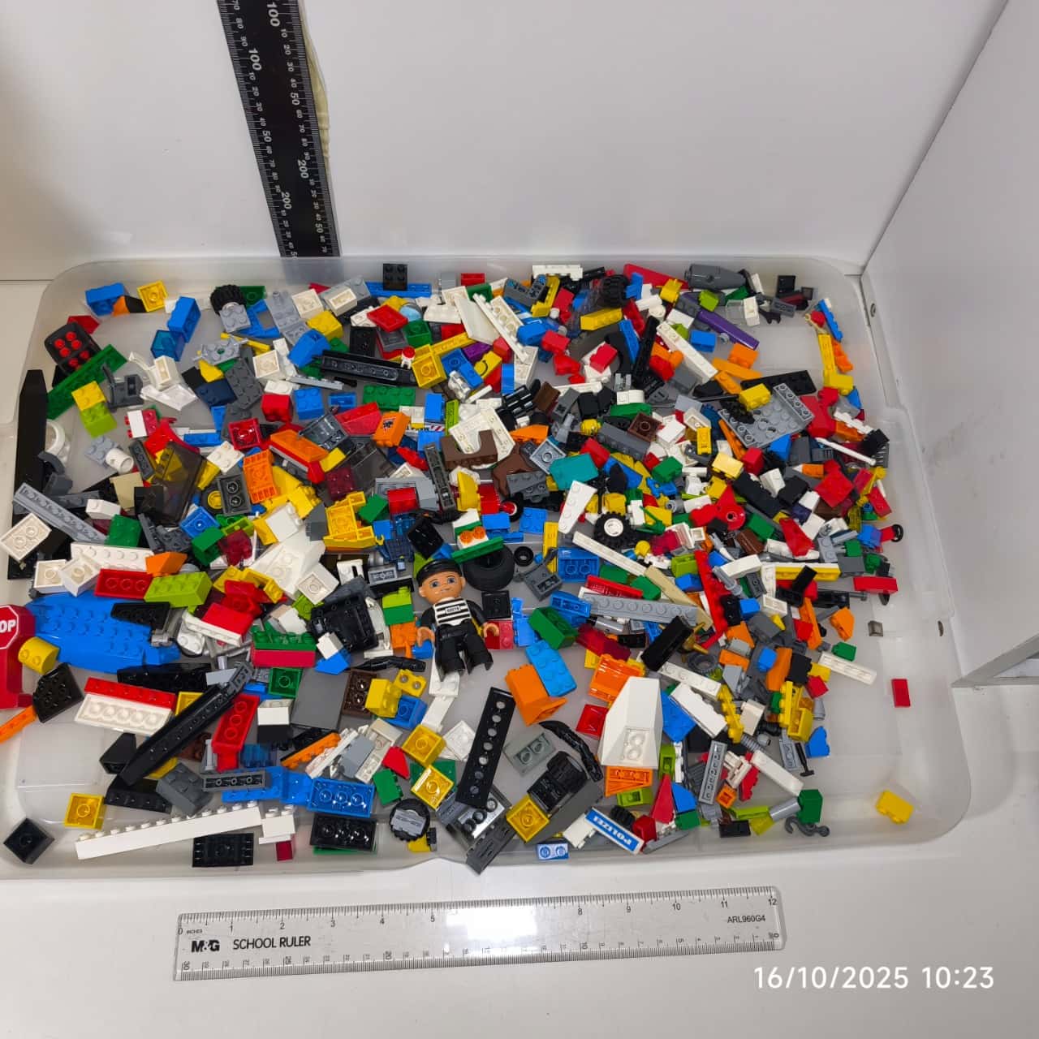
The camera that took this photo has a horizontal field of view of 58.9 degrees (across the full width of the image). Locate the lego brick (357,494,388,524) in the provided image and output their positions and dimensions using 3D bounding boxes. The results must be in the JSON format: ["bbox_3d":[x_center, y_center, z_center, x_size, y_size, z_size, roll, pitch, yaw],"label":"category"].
[{"bbox_3d":[-0.087,-0.006,0.545,0.011,0.010,0.016,36,71,9],"label":"lego brick"}]

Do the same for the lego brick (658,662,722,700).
[{"bbox_3d":[0.097,0.092,0.522,0.032,0.011,0.008,21,63,14],"label":"lego brick"}]

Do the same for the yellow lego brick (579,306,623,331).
[{"bbox_3d":[0.053,-0.127,0.584,0.011,0.008,0.032,14,29,37],"label":"yellow lego brick"}]

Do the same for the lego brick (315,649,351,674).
[{"bbox_3d":[-0.103,0.081,0.513,0.016,0.016,0.011,-36,99,4],"label":"lego brick"}]

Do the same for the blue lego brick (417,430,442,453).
[{"bbox_3d":[-0.055,-0.052,0.576,0.016,0.011,0.016,2,62,-4],"label":"blue lego brick"}]

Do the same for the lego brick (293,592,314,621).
[{"bbox_3d":[-0.116,0.049,0.522,0.016,0.011,0.016,38,88,16],"label":"lego brick"}]

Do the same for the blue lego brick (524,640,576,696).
[{"bbox_3d":[0.018,0.085,0.524,0.016,0.011,0.032,-23,68,-11],"label":"blue lego brick"}]

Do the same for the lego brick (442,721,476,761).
[{"bbox_3d":[-0.032,0.122,0.505,0.016,0.005,0.016,41,64,20],"label":"lego brick"}]

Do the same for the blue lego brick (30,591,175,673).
[{"bbox_3d":[-0.231,0.062,0.509,0.080,0.014,0.046,6,68,0],"label":"blue lego brick"}]

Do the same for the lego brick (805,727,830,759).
[{"bbox_3d":[0.166,0.124,0.513,0.011,0.008,0.016,-4,67,-7],"label":"lego brick"}]

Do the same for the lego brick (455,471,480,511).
[{"bbox_3d":[-0.032,-0.017,0.572,0.015,0.012,0.025,-1,103,-3],"label":"lego brick"}]

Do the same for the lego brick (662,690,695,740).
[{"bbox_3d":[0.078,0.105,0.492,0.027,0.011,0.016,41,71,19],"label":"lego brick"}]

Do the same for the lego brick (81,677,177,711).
[{"bbox_3d":[-0.215,0.096,0.507,0.048,0.005,0.008,11,75,1],"label":"lego brick"}]

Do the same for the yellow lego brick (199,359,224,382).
[{"bbox_3d":[-0.192,-0.094,0.571,0.011,0.012,0.016,-22,84,0],"label":"yellow lego brick"}]

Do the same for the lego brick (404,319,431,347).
[{"bbox_3d":[-0.069,-0.123,0.614,0.016,0.011,0.016,-13,48,-12],"label":"lego brick"}]

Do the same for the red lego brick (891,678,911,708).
[{"bbox_3d":[0.216,0.099,0.521,0.008,0.003,0.016,1,74,-3],"label":"red lego brick"}]

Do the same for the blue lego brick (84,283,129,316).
[{"bbox_3d":[-0.277,-0.150,0.624,0.024,0.016,0.011,-14,72,-6],"label":"blue lego brick"}]

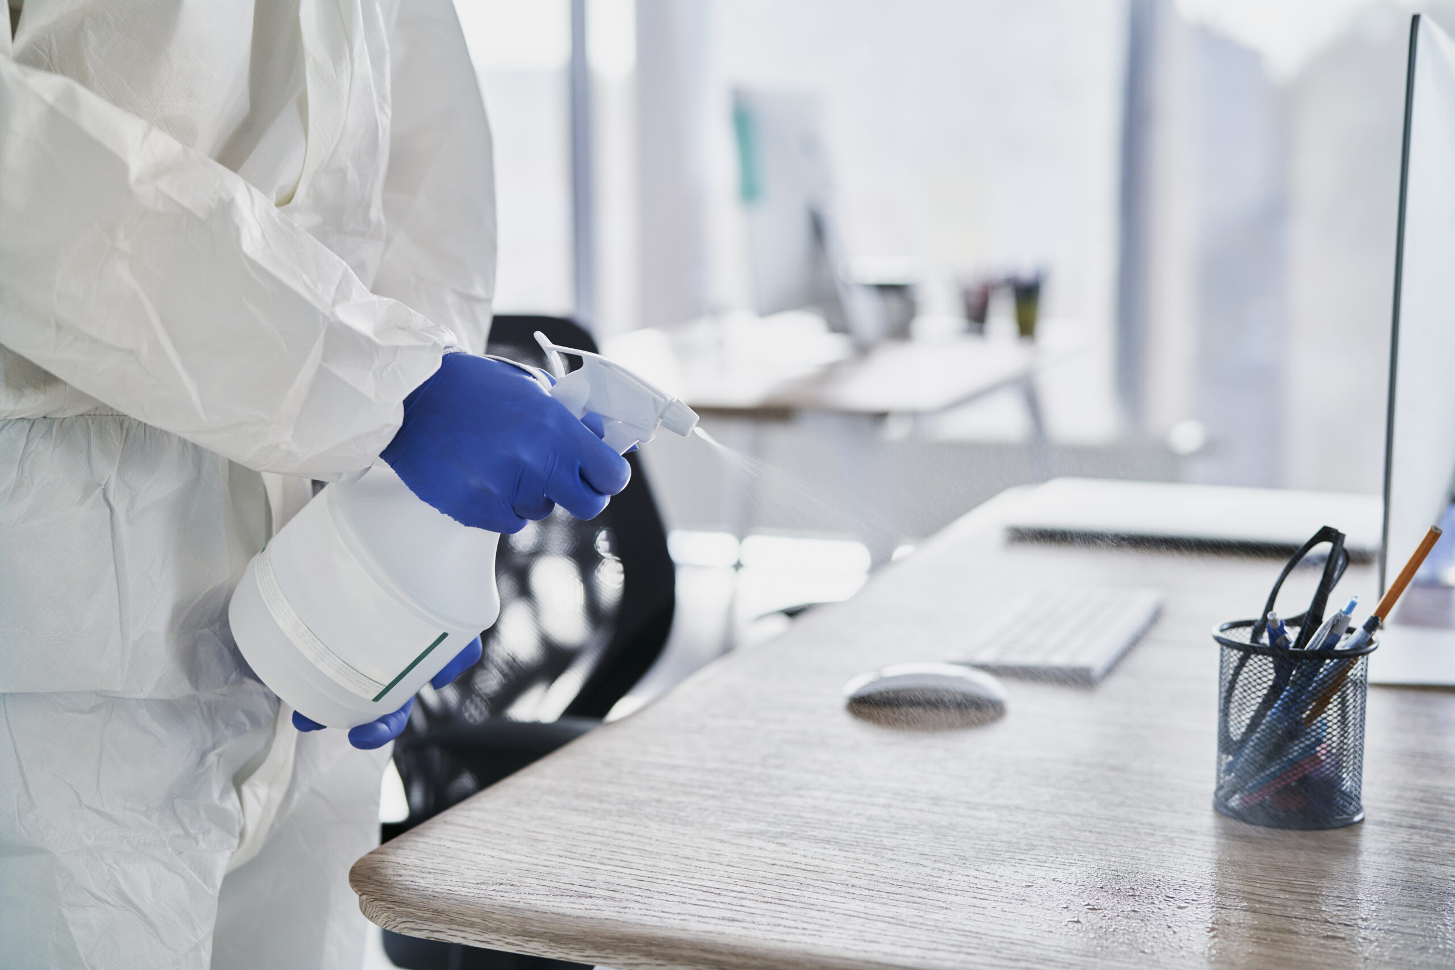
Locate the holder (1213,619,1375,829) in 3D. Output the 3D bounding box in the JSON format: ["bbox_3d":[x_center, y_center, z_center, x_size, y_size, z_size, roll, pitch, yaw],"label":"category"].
[{"bbox_3d":[0.321,0.135,1.150,0.092,0.102,0.092,0,8,0],"label":"holder"}]

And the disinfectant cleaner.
[{"bbox_3d":[-0.137,0.014,1.028,0.115,0.245,0.108,40,16,-20],"label":"disinfectant cleaner"}]

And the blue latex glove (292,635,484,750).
[{"bbox_3d":[-0.193,0.102,1.085,0.130,0.085,0.110,0,8,0],"label":"blue latex glove"}]

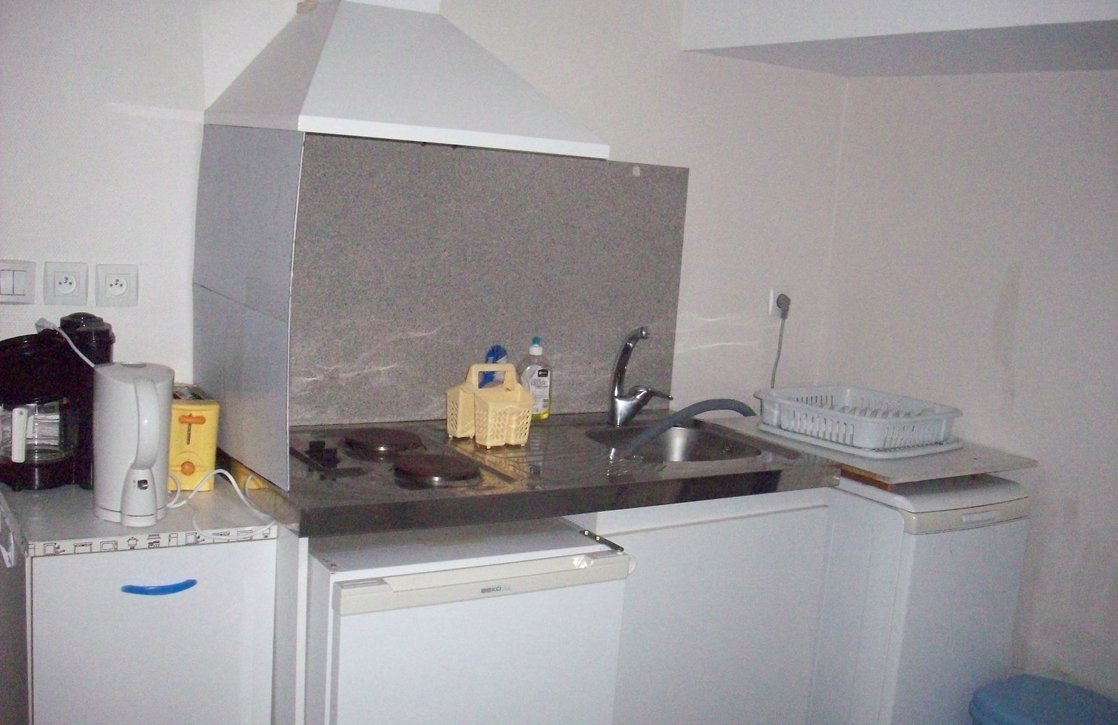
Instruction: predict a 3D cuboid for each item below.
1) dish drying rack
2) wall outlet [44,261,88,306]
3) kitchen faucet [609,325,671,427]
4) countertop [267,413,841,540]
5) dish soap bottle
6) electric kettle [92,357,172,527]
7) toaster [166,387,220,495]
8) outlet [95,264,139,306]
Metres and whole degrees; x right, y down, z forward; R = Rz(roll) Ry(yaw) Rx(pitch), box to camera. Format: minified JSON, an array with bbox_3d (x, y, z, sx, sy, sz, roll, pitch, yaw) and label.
[{"bbox_3d":[0.723,0.136,2.893,0.410,0.093,0.425,-2,9,-35],"label":"dish drying rack"},{"bbox_3d":[-0.945,-0.151,2.293,0.080,0.083,0.012,-1,9,-31],"label":"wall outlet"},{"bbox_3d":[0.187,0.041,2.787,0.065,0.244,0.190,-1,9,-31],"label":"kitchen faucet"},{"bbox_3d":[-0.066,0.202,2.526,1.200,0.060,0.612,-1,9,-31],"label":"countertop"},{"bbox_3d":[-0.057,0.032,2.813,0.077,0.204,0.050,0,8,-27],"label":"dish soap bottle"},{"bbox_3d":[-0.730,0.136,2.039,0.132,0.242,0.200,-1,9,-31],"label":"electric kettle"},{"bbox_3d":[-0.727,0.142,2.267,0.114,0.170,0.215,0,8,-27],"label":"toaster"},{"bbox_3d":[-0.864,-0.150,2.342,0.080,0.081,0.012,-1,9,-31],"label":"outlet"}]

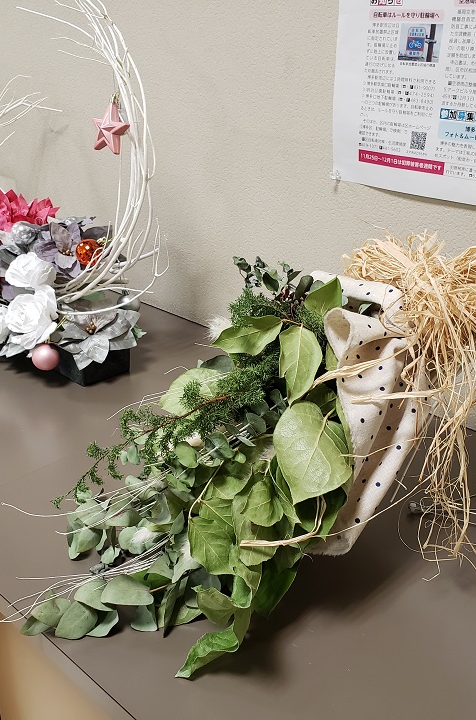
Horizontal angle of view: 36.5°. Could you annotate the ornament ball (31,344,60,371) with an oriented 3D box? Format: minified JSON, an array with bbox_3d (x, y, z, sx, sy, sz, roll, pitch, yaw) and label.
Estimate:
[{"bbox_3d":[-0.208,-0.004,0.783,0.030,0.031,0.030,2,24,-1],"label":"ornament ball"}]

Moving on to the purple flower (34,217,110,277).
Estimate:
[{"bbox_3d":[-0.190,-0.127,0.824,0.083,0.064,0.060,-3,25,-11],"label":"purple flower"}]

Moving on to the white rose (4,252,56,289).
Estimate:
[{"bbox_3d":[-0.237,-0.101,0.823,0.056,0.045,0.052,10,25,16],"label":"white rose"}]

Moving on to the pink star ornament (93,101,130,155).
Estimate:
[{"bbox_3d":[-0.132,-0.240,0.751,0.052,0.054,0.018,22,31,37],"label":"pink star ornament"}]

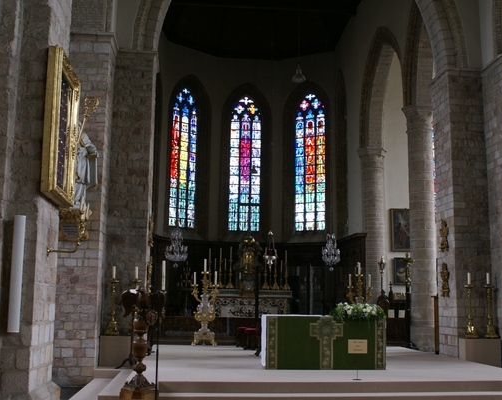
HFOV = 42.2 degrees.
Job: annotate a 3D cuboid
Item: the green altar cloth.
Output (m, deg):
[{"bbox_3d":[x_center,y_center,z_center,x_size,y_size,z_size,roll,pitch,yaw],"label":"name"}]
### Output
[{"bbox_3d":[1.349,2.690,12.302,2.240,0.950,0.750,2,-9,-6],"label":"green altar cloth"}]

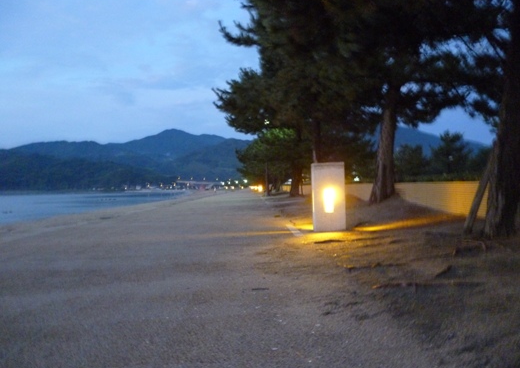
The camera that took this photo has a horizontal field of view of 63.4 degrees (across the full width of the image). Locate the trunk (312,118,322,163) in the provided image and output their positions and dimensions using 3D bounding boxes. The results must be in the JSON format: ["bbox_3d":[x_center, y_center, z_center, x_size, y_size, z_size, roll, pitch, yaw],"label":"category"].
[{"bbox_3d":[3.999,-2.034,29.000,0.750,5.200,0.750,-2,0,-1],"label":"trunk"}]

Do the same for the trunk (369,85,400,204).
[{"bbox_3d":[4.736,-1.503,16.000,1.050,4.400,1.000,-2,0,-1],"label":"trunk"}]

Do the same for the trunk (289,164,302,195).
[{"bbox_3d":[3.292,-0.417,39.000,1.200,3.200,1.150,-2,0,-1],"label":"trunk"}]

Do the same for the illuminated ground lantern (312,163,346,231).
[{"bbox_3d":[1.914,0.362,12.000,0.900,1.860,0.800,-2,0,-1],"label":"illuminated ground lantern"}]

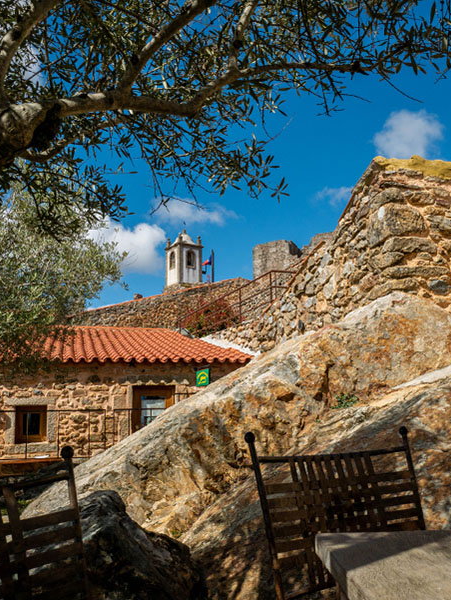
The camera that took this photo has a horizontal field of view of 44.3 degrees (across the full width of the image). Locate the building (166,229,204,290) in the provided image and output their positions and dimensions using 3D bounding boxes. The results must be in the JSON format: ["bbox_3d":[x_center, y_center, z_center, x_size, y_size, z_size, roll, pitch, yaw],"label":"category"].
[{"bbox_3d":[-4.069,-3.722,55.000,2.900,6.300,2.900,3,-6,-34],"label":"building"}]

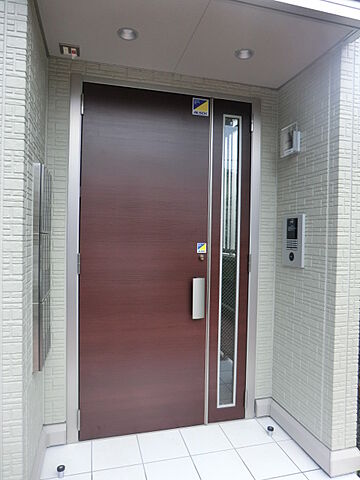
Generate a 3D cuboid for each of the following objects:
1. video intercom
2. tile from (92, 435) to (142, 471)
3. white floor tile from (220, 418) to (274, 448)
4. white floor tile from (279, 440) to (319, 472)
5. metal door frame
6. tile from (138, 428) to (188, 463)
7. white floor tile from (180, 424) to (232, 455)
[{"bbox_3d":[0.777,0.008,2.276,0.027,0.353,0.225,1,1,-15],"label":"video intercom"},{"bbox_3d":[-0.402,1.361,2.126,0.297,0.010,0.297,1,1,-15],"label":"tile"},{"bbox_3d":[0.469,1.371,2.354,0.297,0.010,0.297,1,1,-15],"label":"white floor tile"},{"bbox_3d":[0.749,1.378,2.125,0.127,0.010,0.297,1,1,-15],"label":"white floor tile"},{"bbox_3d":[-0.075,0.141,2.393,1.368,2.431,0.100,1,1,-15],"label":"metal door frame"},{"bbox_3d":[-0.112,1.365,2.202,0.297,0.010,0.297,1,1,-15],"label":"tile"},{"bbox_3d":[0.178,1.368,2.278,0.297,0.010,0.297,1,1,-15],"label":"white floor tile"}]

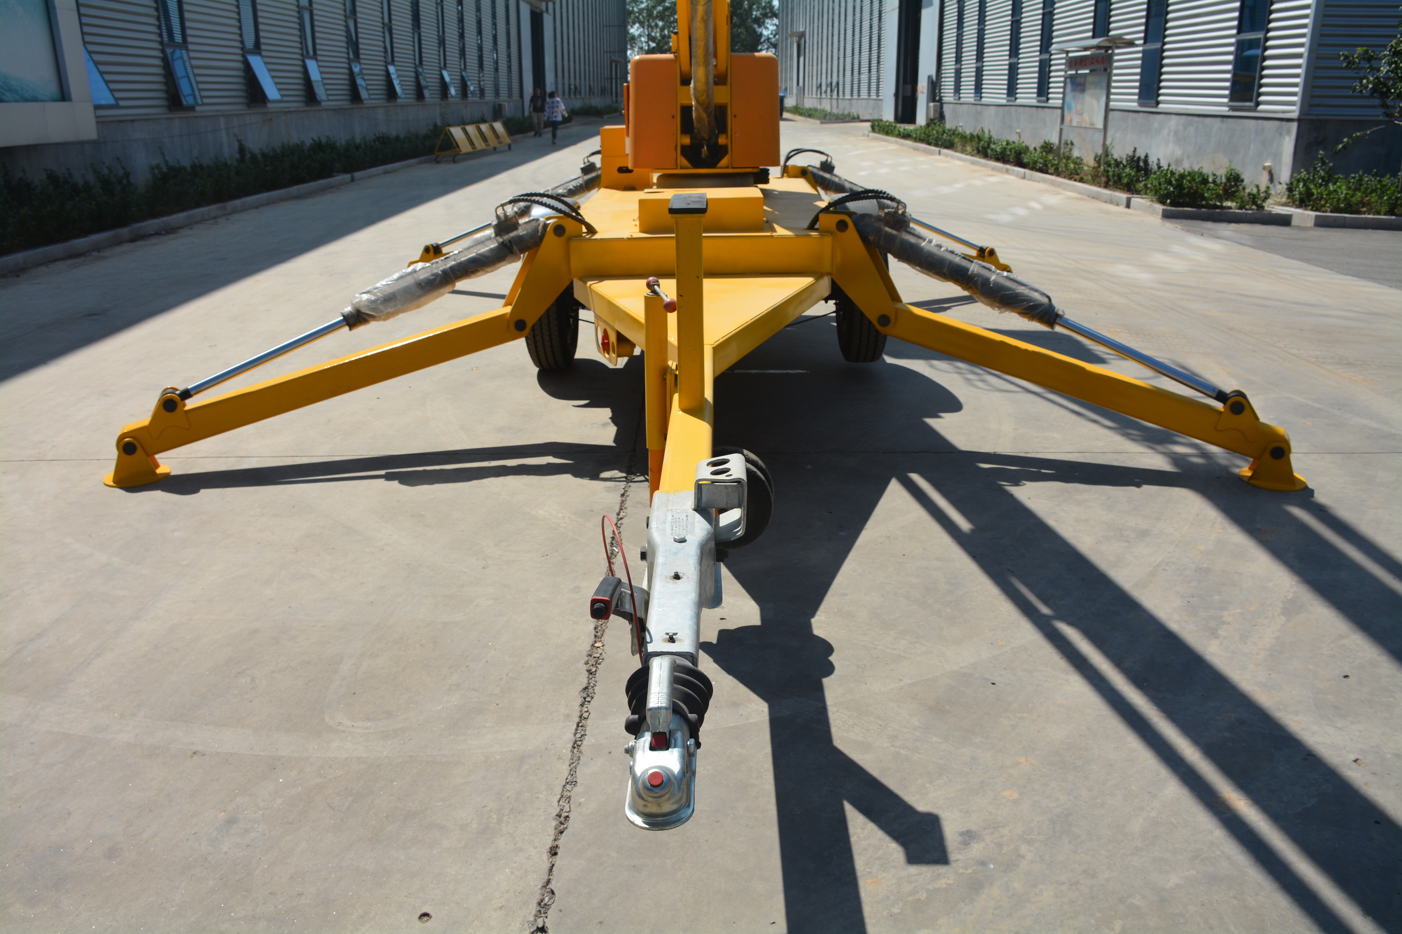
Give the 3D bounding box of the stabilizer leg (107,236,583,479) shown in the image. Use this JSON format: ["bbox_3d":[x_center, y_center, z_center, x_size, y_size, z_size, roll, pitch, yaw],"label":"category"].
[{"bbox_3d":[-1.564,-0.560,4.688,2.119,1.021,0.280,-9,21,-23],"label":"stabilizer leg"}]

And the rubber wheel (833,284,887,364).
[{"bbox_3d":[0.916,-0.927,6.065,0.215,0.653,0.653,0,20,0],"label":"rubber wheel"}]

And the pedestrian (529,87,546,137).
[{"bbox_3d":[-5.982,-12.892,38.248,0.600,1.680,0.350,-3,20,-8],"label":"pedestrian"}]

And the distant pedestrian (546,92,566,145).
[{"bbox_3d":[-4.640,-11.078,33.338,0.620,1.590,0.380,-2,20,-6],"label":"distant pedestrian"}]

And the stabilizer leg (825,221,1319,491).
[{"bbox_3d":[1.560,-0.537,4.626,2.119,1.021,0.280,8,21,22],"label":"stabilizer leg"}]

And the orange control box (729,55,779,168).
[{"bbox_3d":[0.302,-2.112,6.233,0.288,0.614,0.600,0,20,0],"label":"orange control box"}]

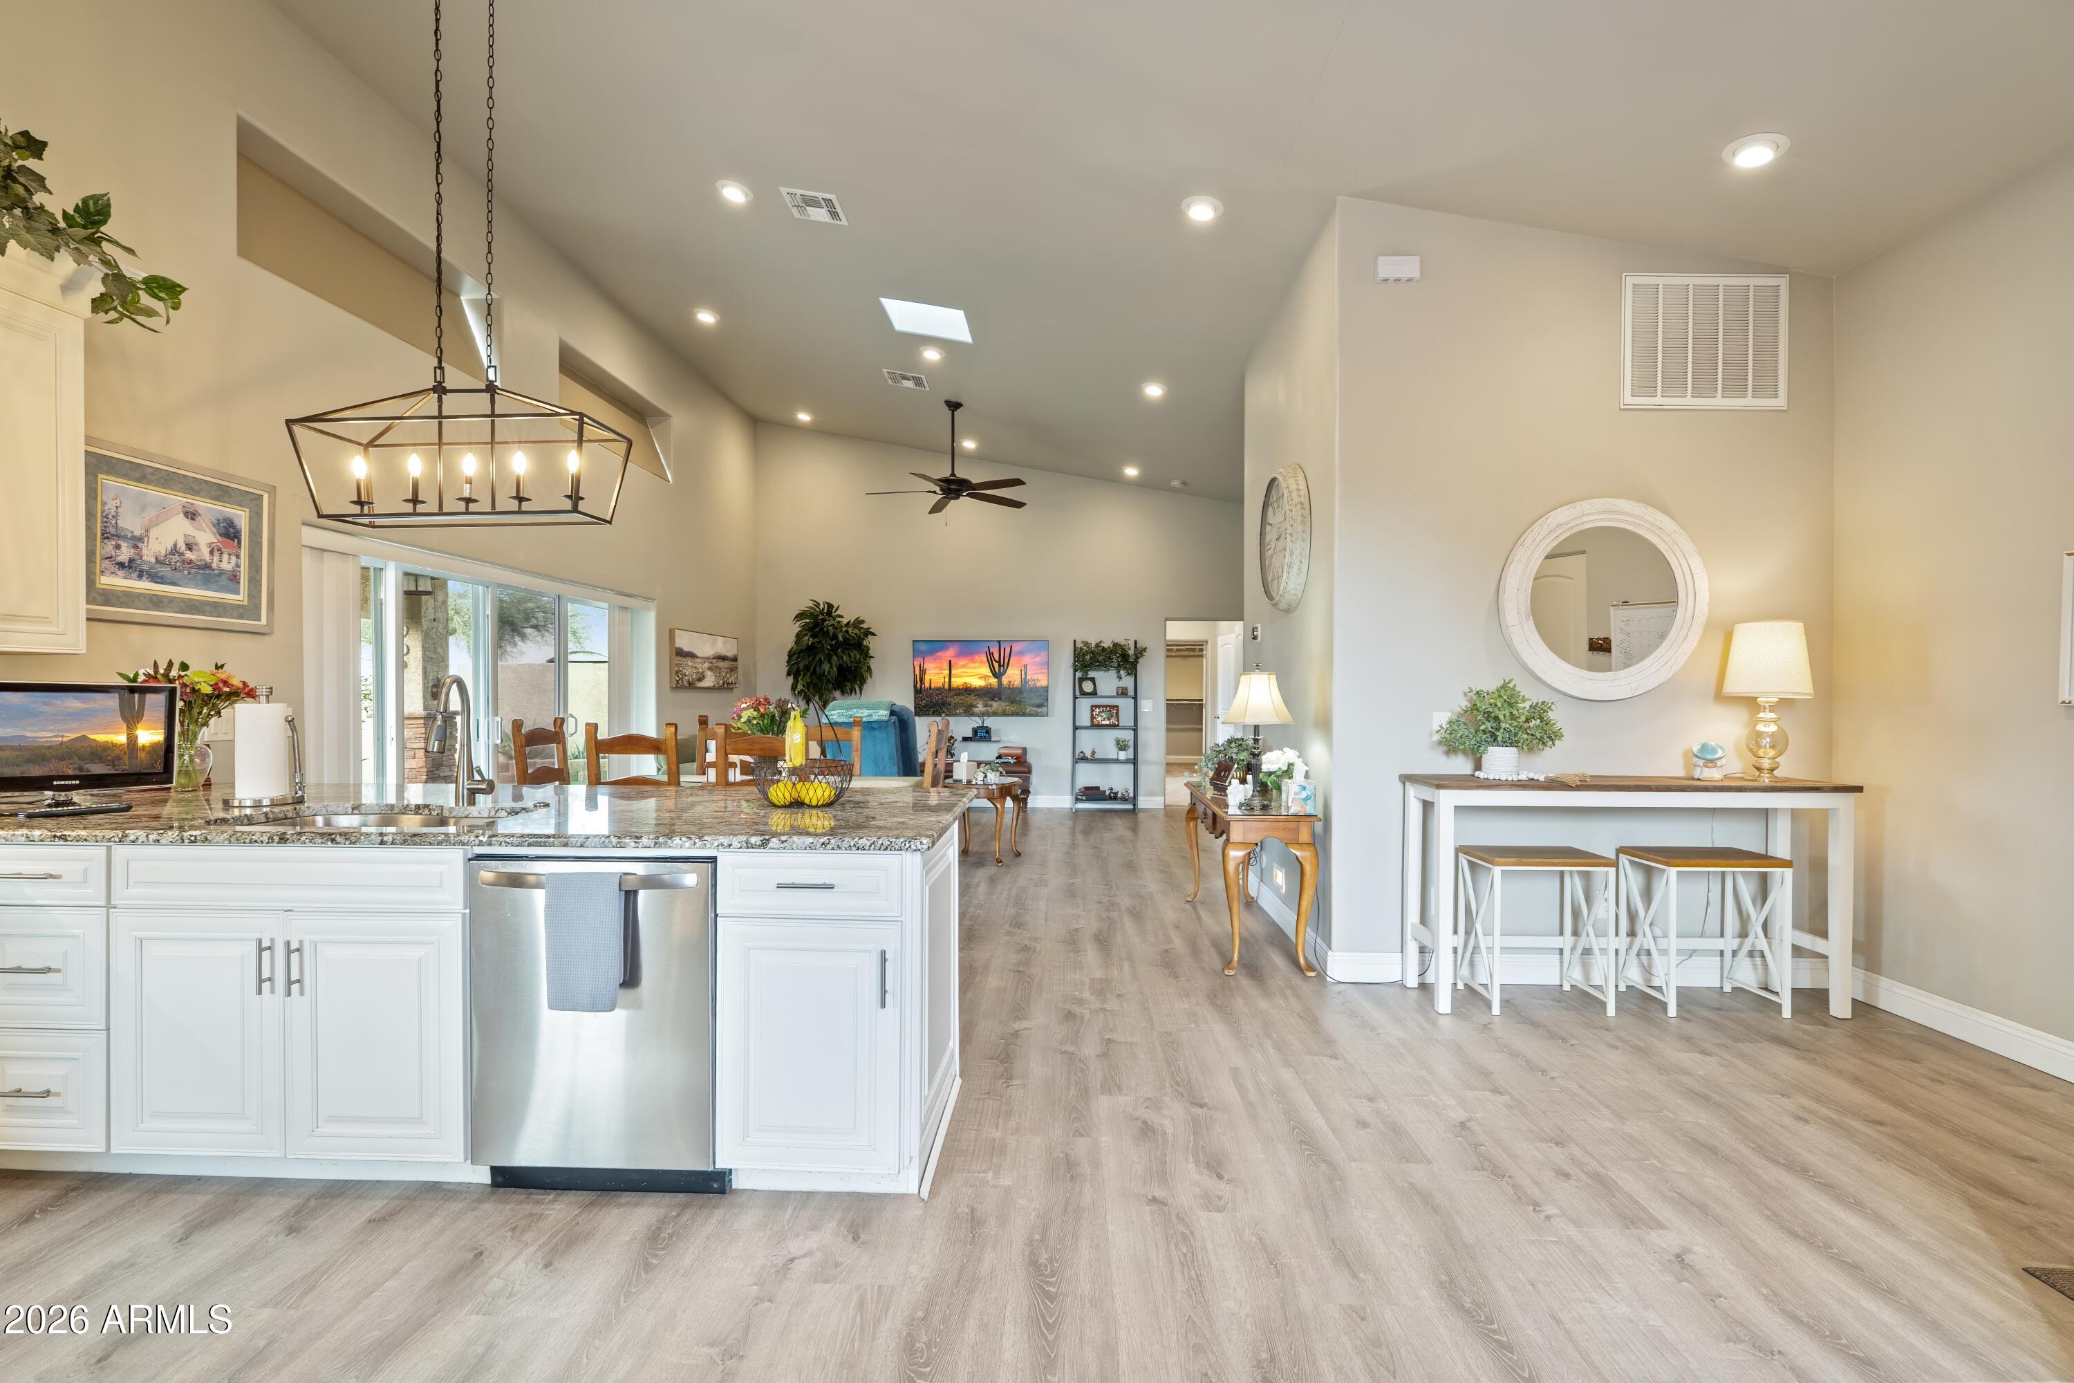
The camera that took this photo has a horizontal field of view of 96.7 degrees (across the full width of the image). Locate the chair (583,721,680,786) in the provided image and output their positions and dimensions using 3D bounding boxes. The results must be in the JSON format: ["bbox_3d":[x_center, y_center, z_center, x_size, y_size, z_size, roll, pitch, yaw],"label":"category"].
[{"bbox_3d":[-2.044,0.715,4.894,0.460,1.100,0.500,0,0,2],"label":"chair"}]

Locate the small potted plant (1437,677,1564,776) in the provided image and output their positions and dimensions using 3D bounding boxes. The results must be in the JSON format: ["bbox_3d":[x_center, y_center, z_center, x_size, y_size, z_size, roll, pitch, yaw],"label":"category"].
[{"bbox_3d":[1.894,0.149,3.760,0.500,0.410,0.400,0,0,2],"label":"small potted plant"}]

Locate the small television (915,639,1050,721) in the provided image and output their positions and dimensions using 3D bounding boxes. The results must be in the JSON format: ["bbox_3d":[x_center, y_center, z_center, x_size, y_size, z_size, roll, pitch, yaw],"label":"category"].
[{"bbox_3d":[-0.597,-0.140,9.800,1.460,0.825,0.060,0,0,2],"label":"small television"}]

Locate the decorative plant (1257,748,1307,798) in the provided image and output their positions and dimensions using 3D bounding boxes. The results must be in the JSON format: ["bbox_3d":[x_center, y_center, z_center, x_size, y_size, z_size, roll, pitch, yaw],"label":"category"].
[{"bbox_3d":[1.177,0.416,4.375,0.240,0.300,0.240,0,0,2],"label":"decorative plant"}]

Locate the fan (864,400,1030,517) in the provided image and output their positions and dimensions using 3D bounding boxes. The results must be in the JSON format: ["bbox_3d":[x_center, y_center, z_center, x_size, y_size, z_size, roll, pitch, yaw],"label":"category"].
[{"bbox_3d":[-0.751,-2.117,8.033,1.450,0.870,1.450,0,0,2],"label":"fan"}]

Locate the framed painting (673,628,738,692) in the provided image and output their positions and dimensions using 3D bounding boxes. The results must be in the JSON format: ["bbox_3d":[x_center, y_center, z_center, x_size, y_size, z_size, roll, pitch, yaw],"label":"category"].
[{"bbox_3d":[-3.062,-0.282,8.573,0.050,0.510,1.450,0,0,2],"label":"framed painting"}]

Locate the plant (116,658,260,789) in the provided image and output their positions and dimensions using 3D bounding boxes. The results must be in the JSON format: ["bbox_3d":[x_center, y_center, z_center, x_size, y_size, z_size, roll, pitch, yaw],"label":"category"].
[{"bbox_3d":[-3.070,0.114,3.355,0.380,0.470,0.360,0,0,2],"label":"plant"}]

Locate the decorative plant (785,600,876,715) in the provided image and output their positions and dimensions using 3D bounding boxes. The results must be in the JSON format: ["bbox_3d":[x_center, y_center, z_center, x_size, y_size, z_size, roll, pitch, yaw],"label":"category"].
[{"bbox_3d":[-2.083,0.159,9.288,0.900,2.150,0.850,0,0,2],"label":"decorative plant"}]

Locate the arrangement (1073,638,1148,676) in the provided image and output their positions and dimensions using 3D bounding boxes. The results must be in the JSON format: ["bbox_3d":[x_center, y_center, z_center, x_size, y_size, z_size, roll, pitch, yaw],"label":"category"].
[{"bbox_3d":[0.787,-0.359,9.734,0.770,0.410,0.280,0,0,2],"label":"arrangement"}]

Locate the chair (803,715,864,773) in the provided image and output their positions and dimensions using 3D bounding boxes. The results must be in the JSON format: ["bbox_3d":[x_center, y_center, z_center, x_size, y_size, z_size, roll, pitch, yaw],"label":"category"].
[{"bbox_3d":[-1.323,0.714,5.614,0.460,1.100,0.500,0,0,2],"label":"chair"}]

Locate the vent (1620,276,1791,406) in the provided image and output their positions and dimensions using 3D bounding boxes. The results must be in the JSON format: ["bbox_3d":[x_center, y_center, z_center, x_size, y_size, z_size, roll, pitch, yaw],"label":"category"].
[{"bbox_3d":[2.871,-1.500,3.961,0.700,0.575,0.025,0,0,2],"label":"vent"}]

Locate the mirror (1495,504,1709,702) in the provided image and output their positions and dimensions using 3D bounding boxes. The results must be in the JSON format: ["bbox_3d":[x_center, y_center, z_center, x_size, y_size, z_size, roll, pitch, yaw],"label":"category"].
[{"bbox_3d":[2.415,-0.391,3.939,0.850,0.850,0.050,0,0,2],"label":"mirror"}]

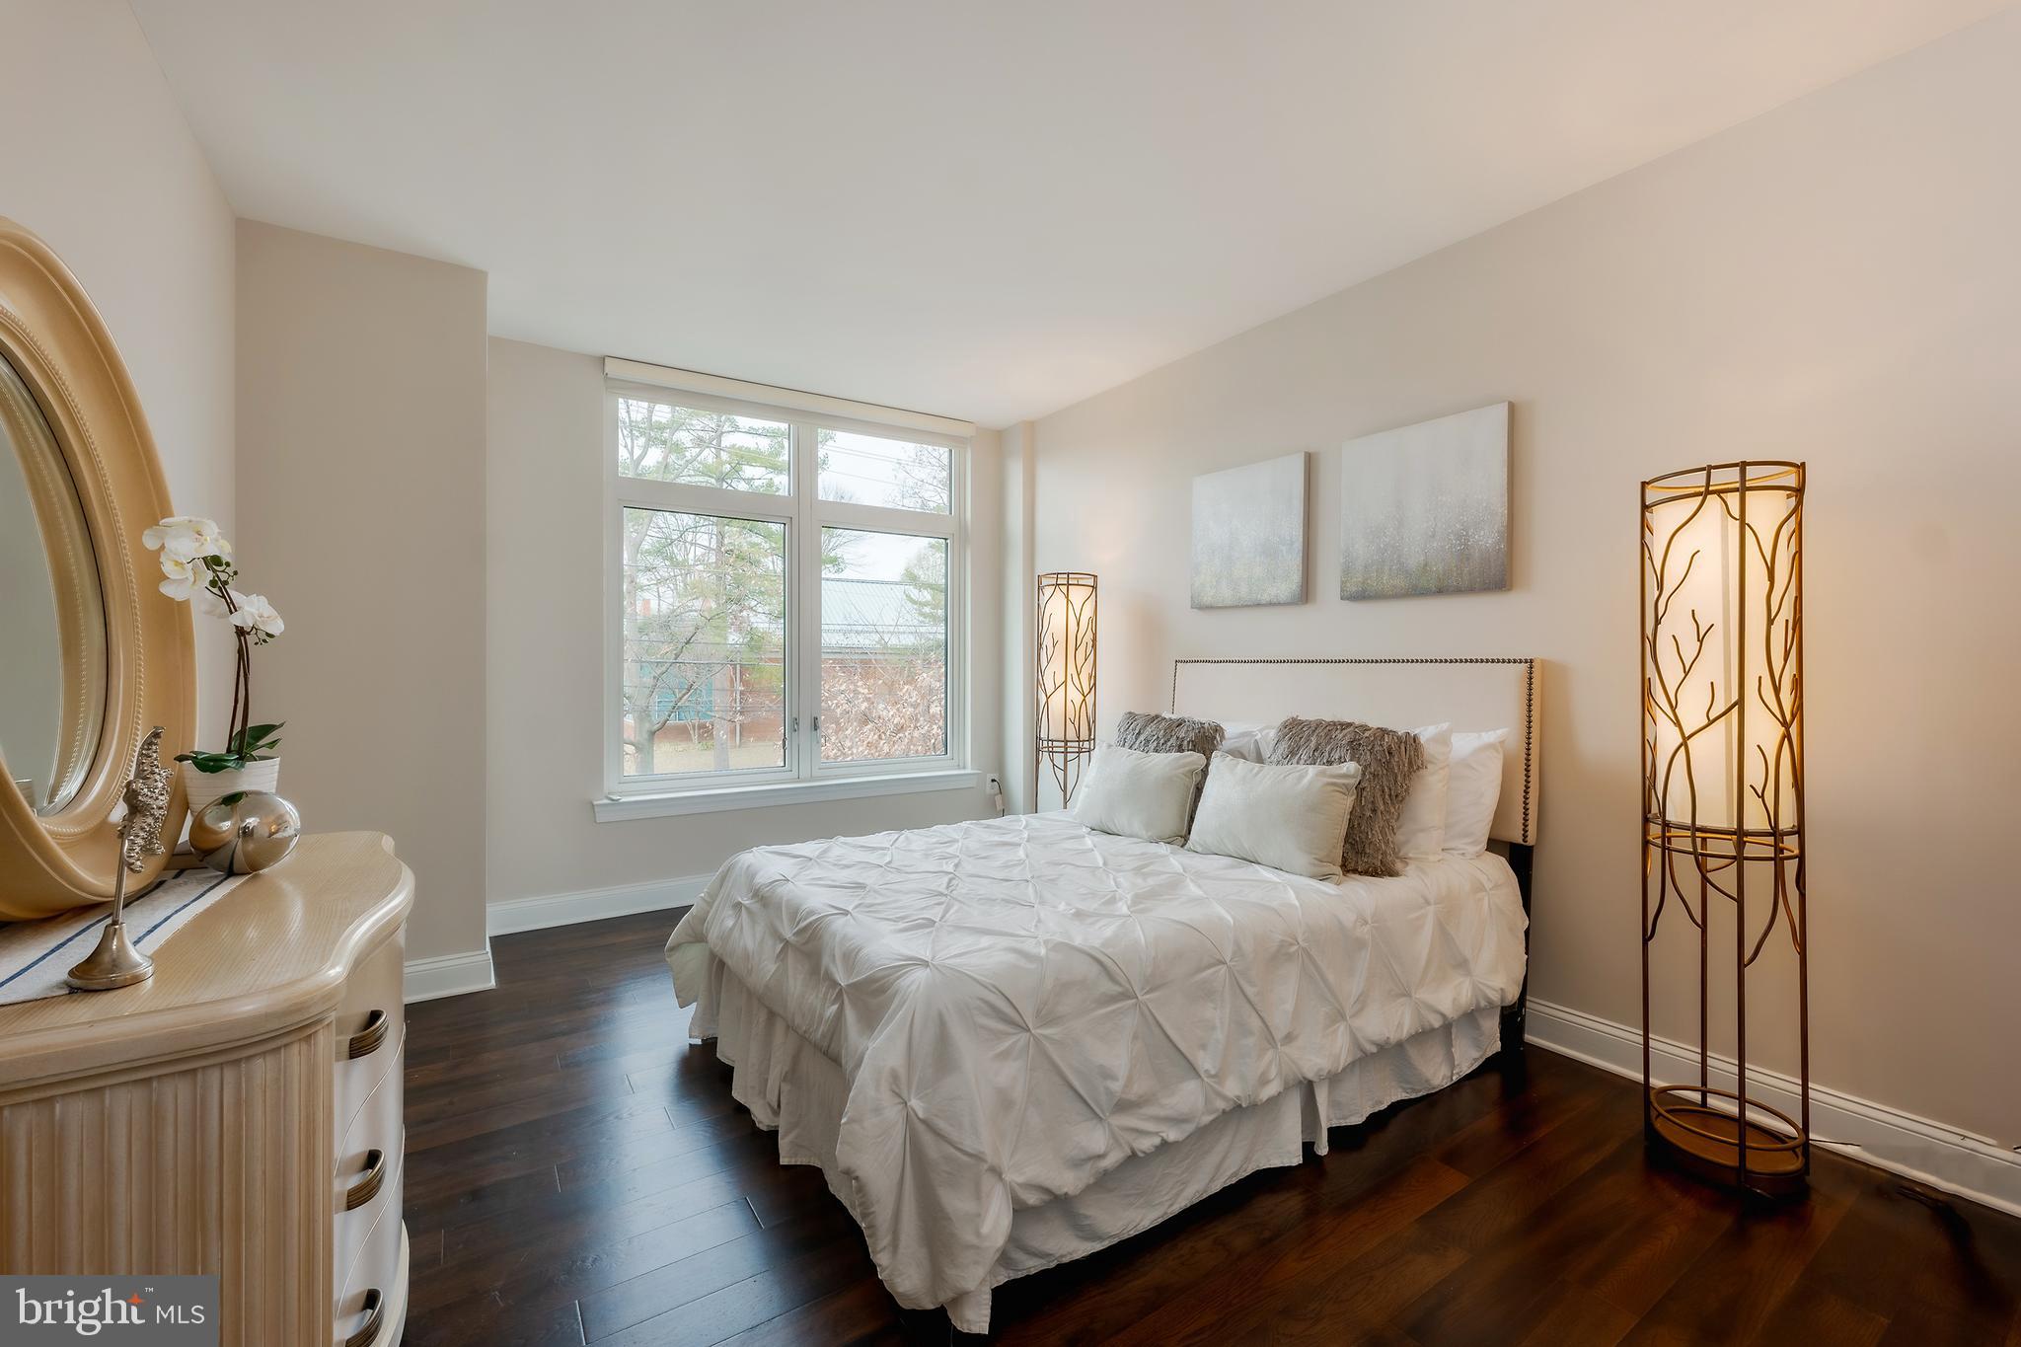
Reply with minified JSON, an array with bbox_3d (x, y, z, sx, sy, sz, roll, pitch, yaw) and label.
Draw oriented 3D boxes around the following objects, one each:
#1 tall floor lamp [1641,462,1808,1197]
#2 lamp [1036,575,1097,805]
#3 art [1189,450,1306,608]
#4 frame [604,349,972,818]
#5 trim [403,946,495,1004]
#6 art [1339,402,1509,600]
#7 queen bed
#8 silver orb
[{"bbox_3d":[1.817,0.351,1.993,0.305,1.750,0.305,0,0,-35],"label":"tall floor lamp"},{"bbox_3d":[0.299,0.336,4.142,0.300,1.750,0.300,0,0,0],"label":"lamp"},{"bbox_3d":[1.048,-0.609,3.485,0.040,0.630,0.610,0,0,-35],"label":"art"},{"bbox_3d":[-1.131,-0.391,4.381,2.080,2.200,0.130,0,0,-33],"label":"frame"},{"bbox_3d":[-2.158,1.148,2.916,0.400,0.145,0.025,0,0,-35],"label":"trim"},{"bbox_3d":[1.490,-0.590,2.854,0.040,0.630,0.610,0,0,-35],"label":"art"},{"bbox_3d":[0.307,0.582,2.600,2.240,1.290,1.660,0,0,-35],"label":"queen bed"},{"bbox_3d":[-1.575,0.326,1.620,0.172,0.172,0.172,0,0,-35],"label":"silver orb"}]

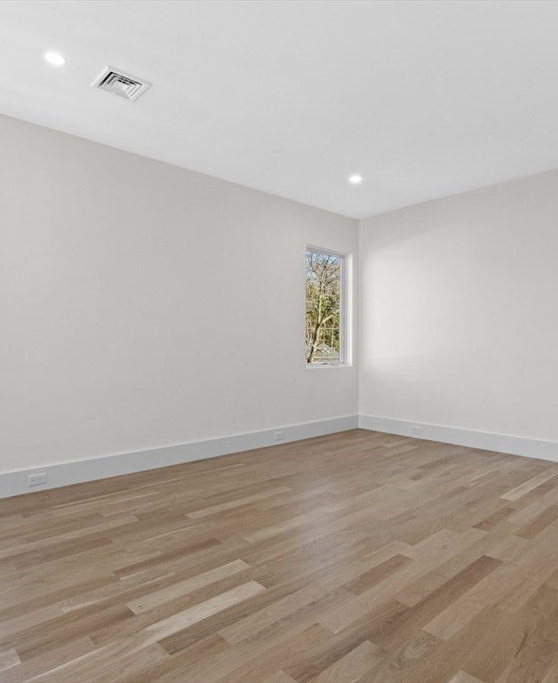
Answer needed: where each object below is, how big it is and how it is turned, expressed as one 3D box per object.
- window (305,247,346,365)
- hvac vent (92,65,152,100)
[{"bbox_3d":[0.599,-0.407,5.303,0.823,1.456,0.110,0,-1,-40],"label":"window"},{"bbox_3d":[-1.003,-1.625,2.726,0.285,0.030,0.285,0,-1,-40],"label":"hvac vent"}]

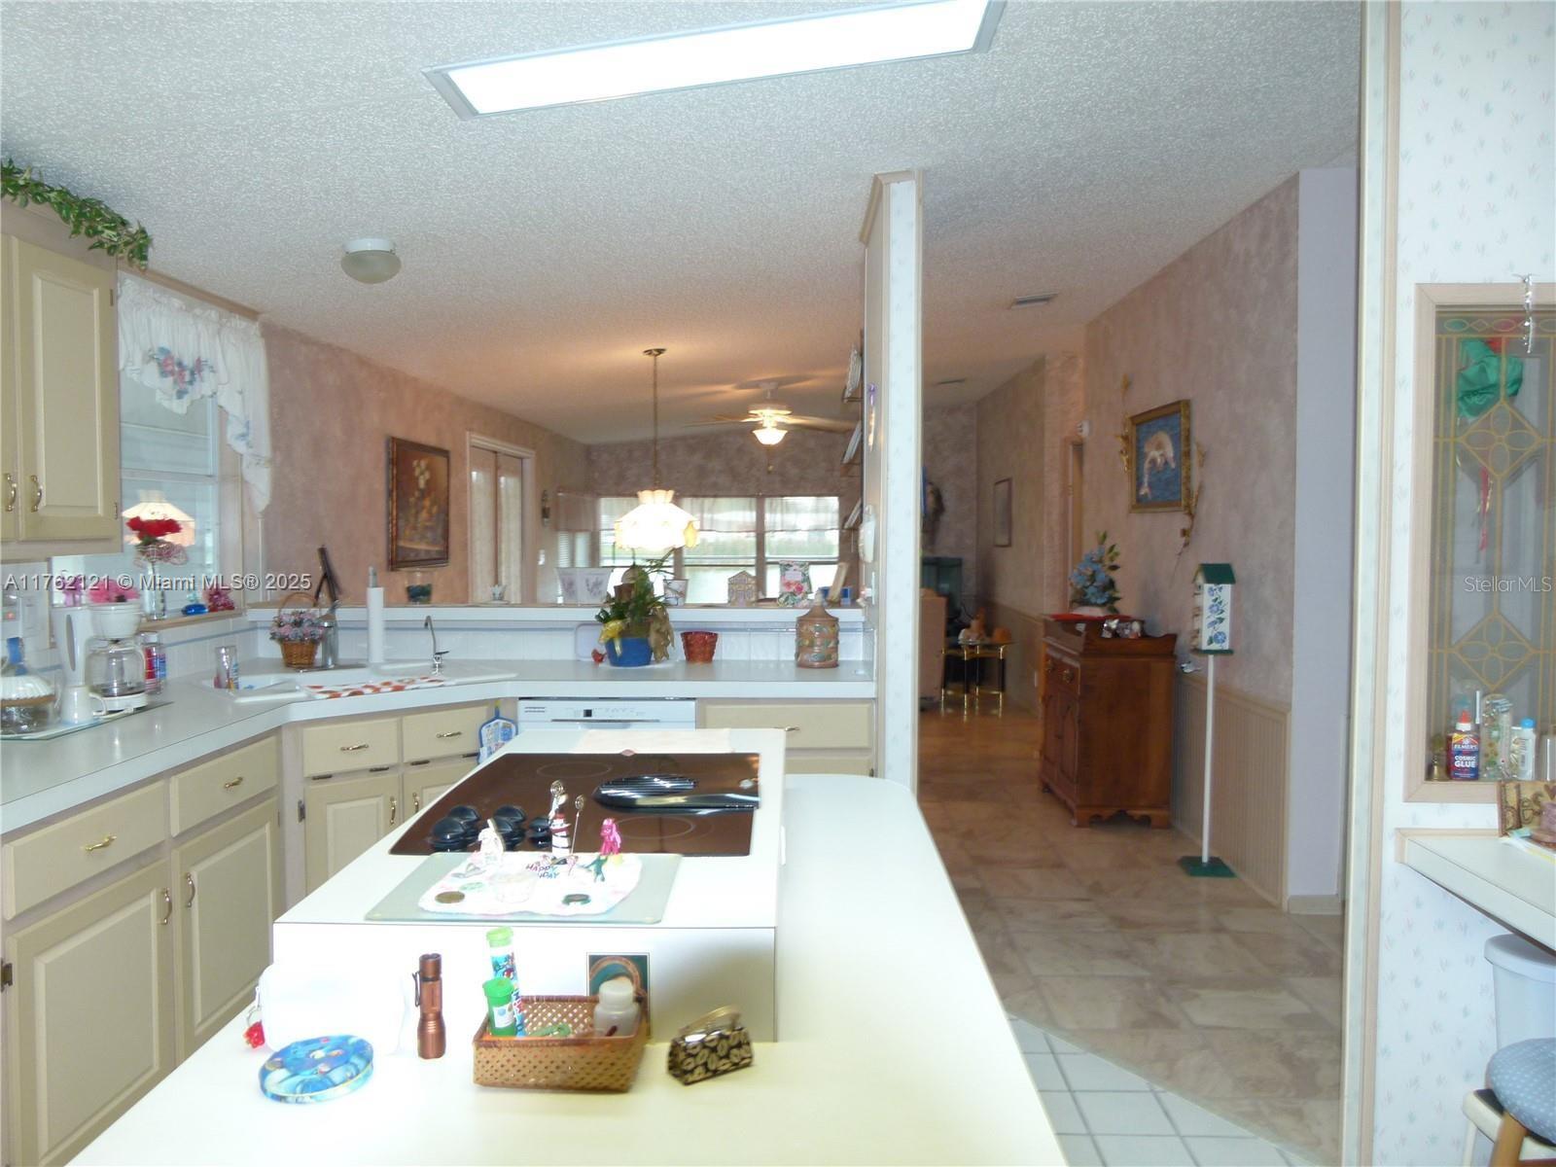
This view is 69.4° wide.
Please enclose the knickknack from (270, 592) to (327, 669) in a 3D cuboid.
[{"bbox_3d":[-1.835,0.174,4.308,0.210,0.279,0.190,0,3,1],"label":"knickknack"}]

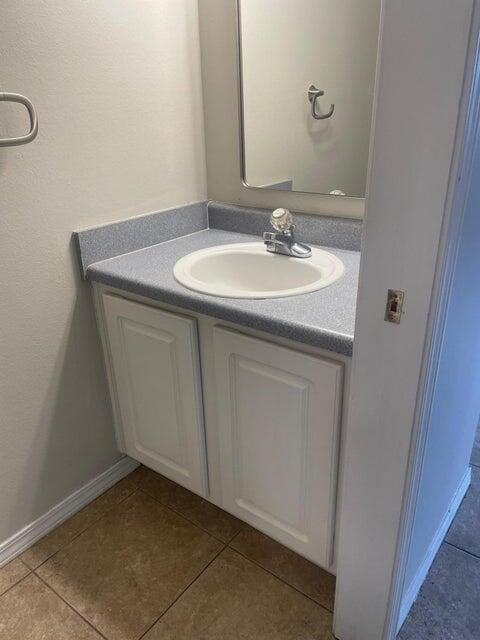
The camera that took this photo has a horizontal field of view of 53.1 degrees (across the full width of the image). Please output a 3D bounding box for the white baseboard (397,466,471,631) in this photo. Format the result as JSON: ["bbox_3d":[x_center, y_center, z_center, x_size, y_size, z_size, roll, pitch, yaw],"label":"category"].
[{"bbox_3d":[0.578,0.628,1.397,0.014,0.081,0.644,16,29,35],"label":"white baseboard"}]

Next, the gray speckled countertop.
[{"bbox_3d":[0.060,-0.133,1.360,0.858,0.040,0.572,15,29,34],"label":"gray speckled countertop"}]

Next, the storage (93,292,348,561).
[{"bbox_3d":[0.079,0.197,1.527,0.857,0.694,0.550,15,29,34],"label":"storage"}]

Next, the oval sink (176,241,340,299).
[{"bbox_3d":[0.054,-0.083,1.368,0.486,0.162,0.480,15,29,34],"label":"oval sink"}]

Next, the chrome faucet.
[{"bbox_3d":[0.110,-0.246,1.382,0.154,0.132,0.157,15,29,34],"label":"chrome faucet"}]

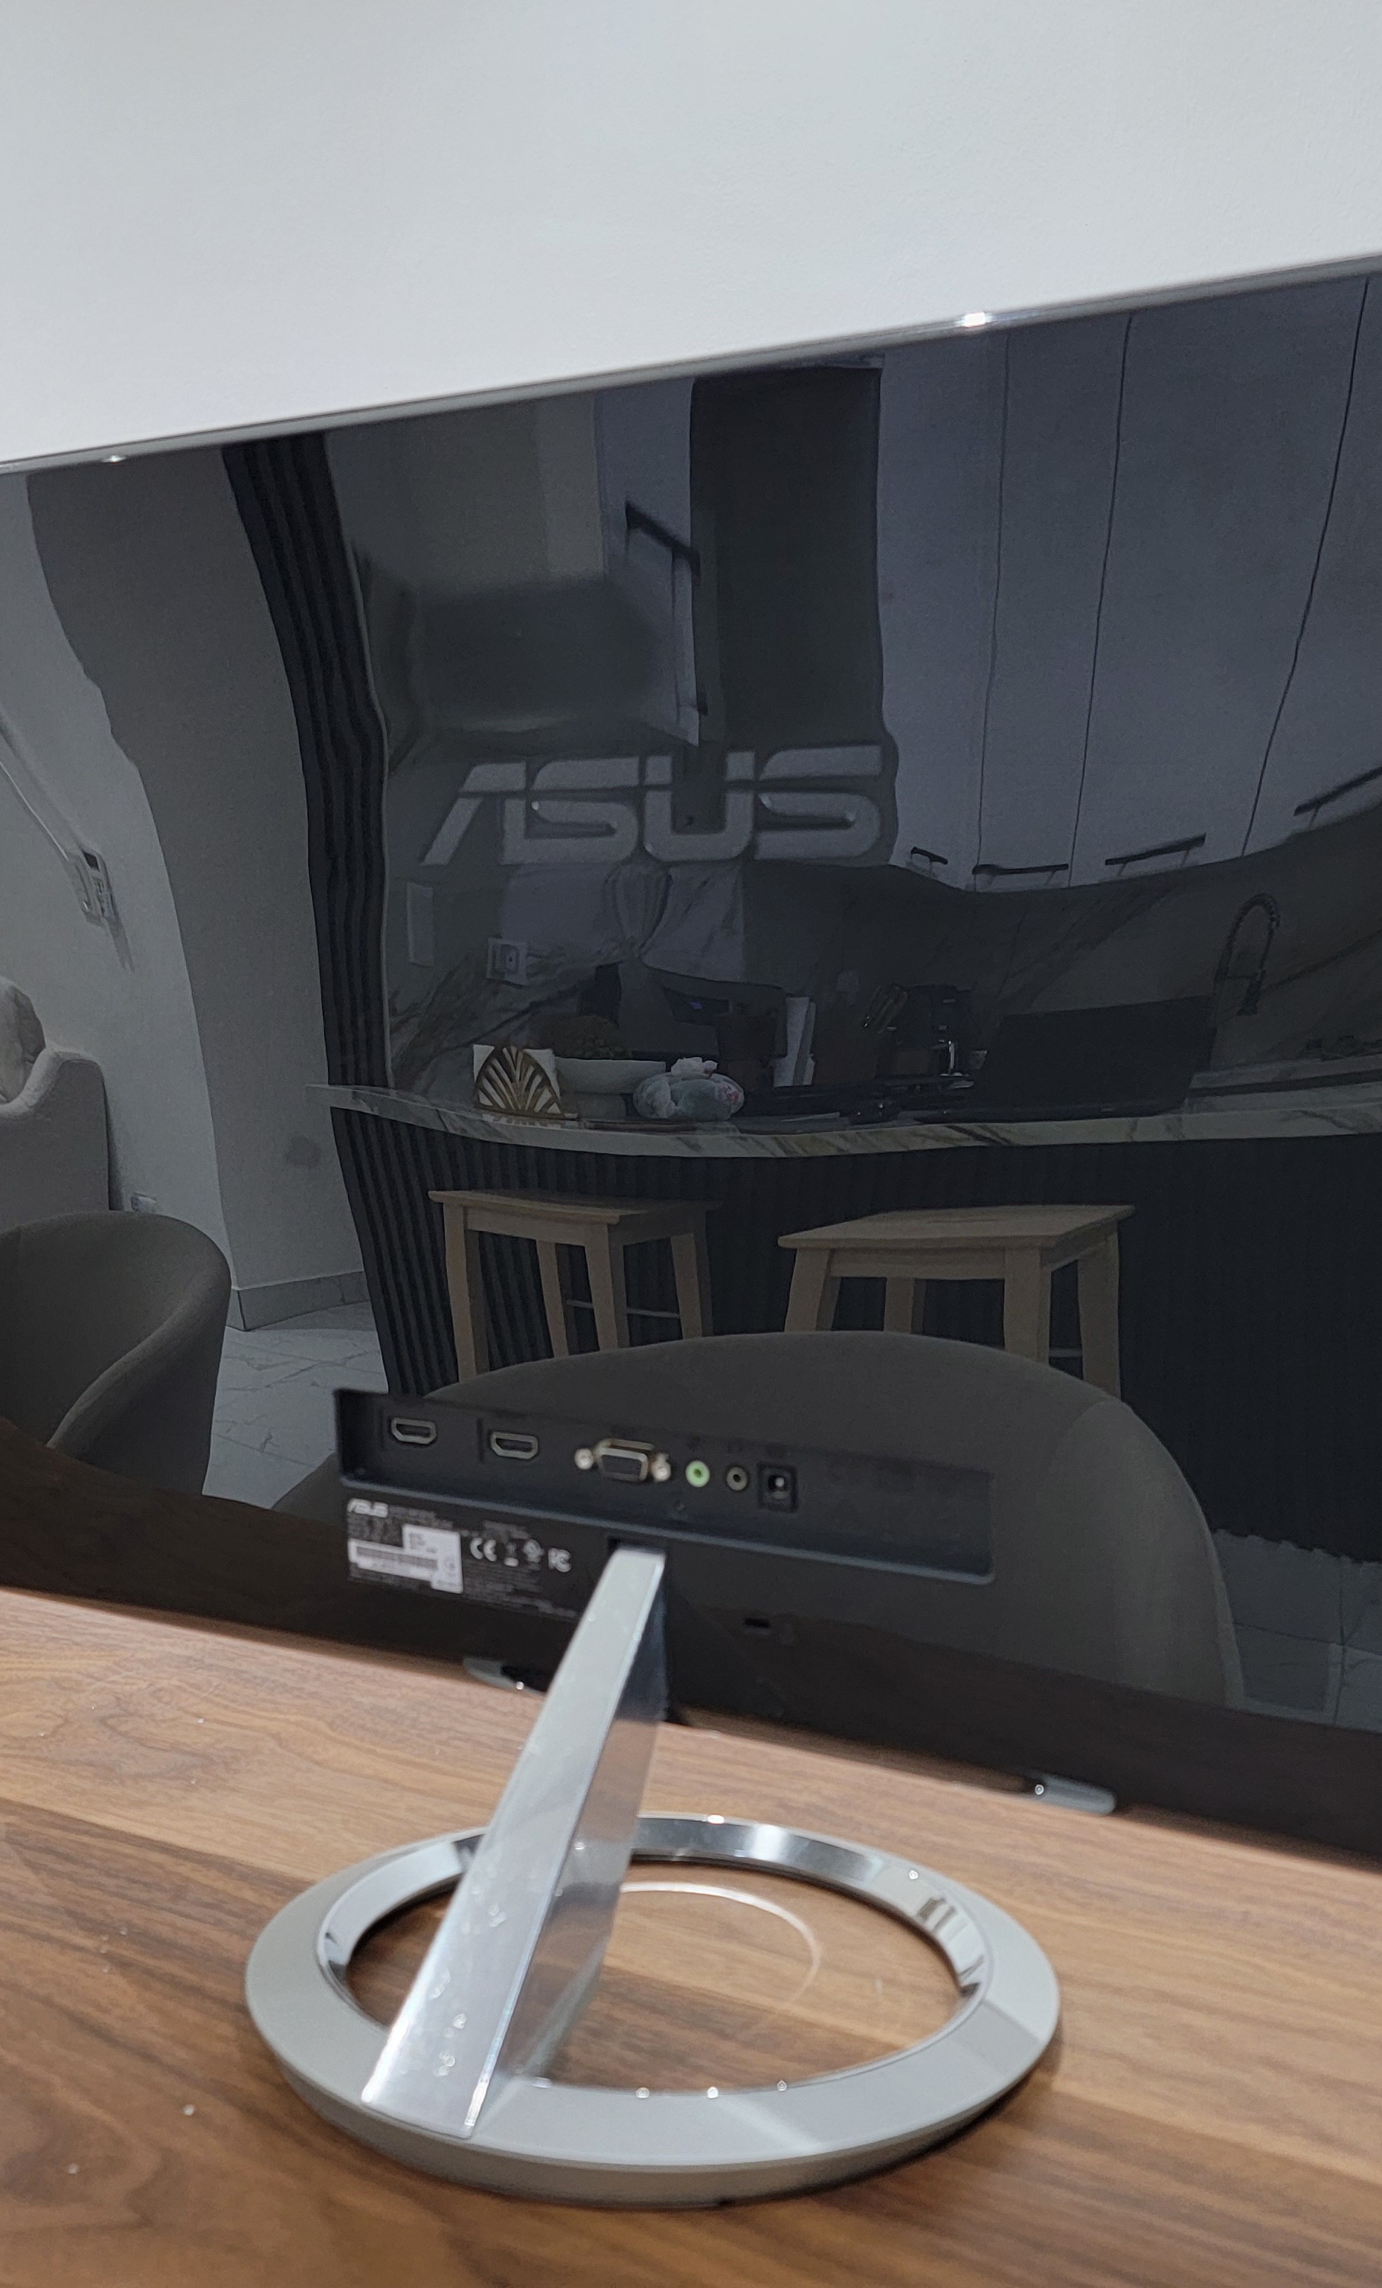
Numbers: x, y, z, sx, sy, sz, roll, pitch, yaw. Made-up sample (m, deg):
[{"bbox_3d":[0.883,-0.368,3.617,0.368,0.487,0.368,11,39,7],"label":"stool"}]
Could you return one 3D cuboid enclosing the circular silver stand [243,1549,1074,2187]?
[{"bbox_3d":[-0.010,0.171,0.587,0.220,0.128,0.220,1,4,0],"label":"circular silver stand"}]

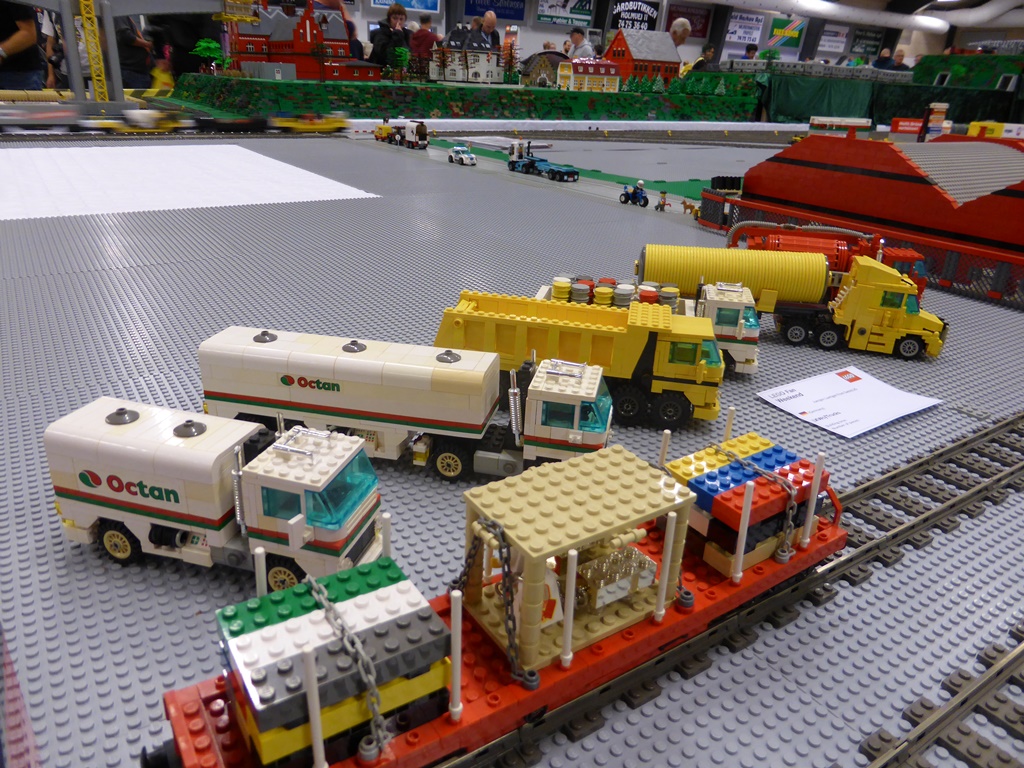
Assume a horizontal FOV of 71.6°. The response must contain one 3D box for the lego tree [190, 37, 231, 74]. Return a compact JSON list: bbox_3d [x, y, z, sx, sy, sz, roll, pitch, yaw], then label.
[{"bbox_3d":[-1.508,-1.644,3.558,0.185,0.185,0.170,-4,24,-15],"label":"lego tree"}]

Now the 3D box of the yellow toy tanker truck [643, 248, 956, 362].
[{"bbox_3d":[0.280,-0.089,0.728,0.305,0.091,0.062,7,24,11],"label":"yellow toy tanker truck"}]

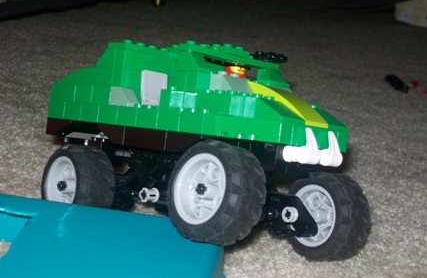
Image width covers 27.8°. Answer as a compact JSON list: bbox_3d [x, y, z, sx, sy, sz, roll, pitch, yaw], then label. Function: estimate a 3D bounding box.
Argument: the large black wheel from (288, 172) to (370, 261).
[{"bbox_3d":[0.055,0.038,0.426,0.023,0.043,0.043,7,9,-41],"label":"large black wheel"}]

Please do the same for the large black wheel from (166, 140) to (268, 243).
[{"bbox_3d":[0.001,0.023,0.367,0.023,0.043,0.043,17,1,-45],"label":"large black wheel"}]

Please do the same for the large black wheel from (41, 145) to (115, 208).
[{"bbox_3d":[-0.070,0.025,0.442,0.023,0.043,0.043,7,8,-40],"label":"large black wheel"}]

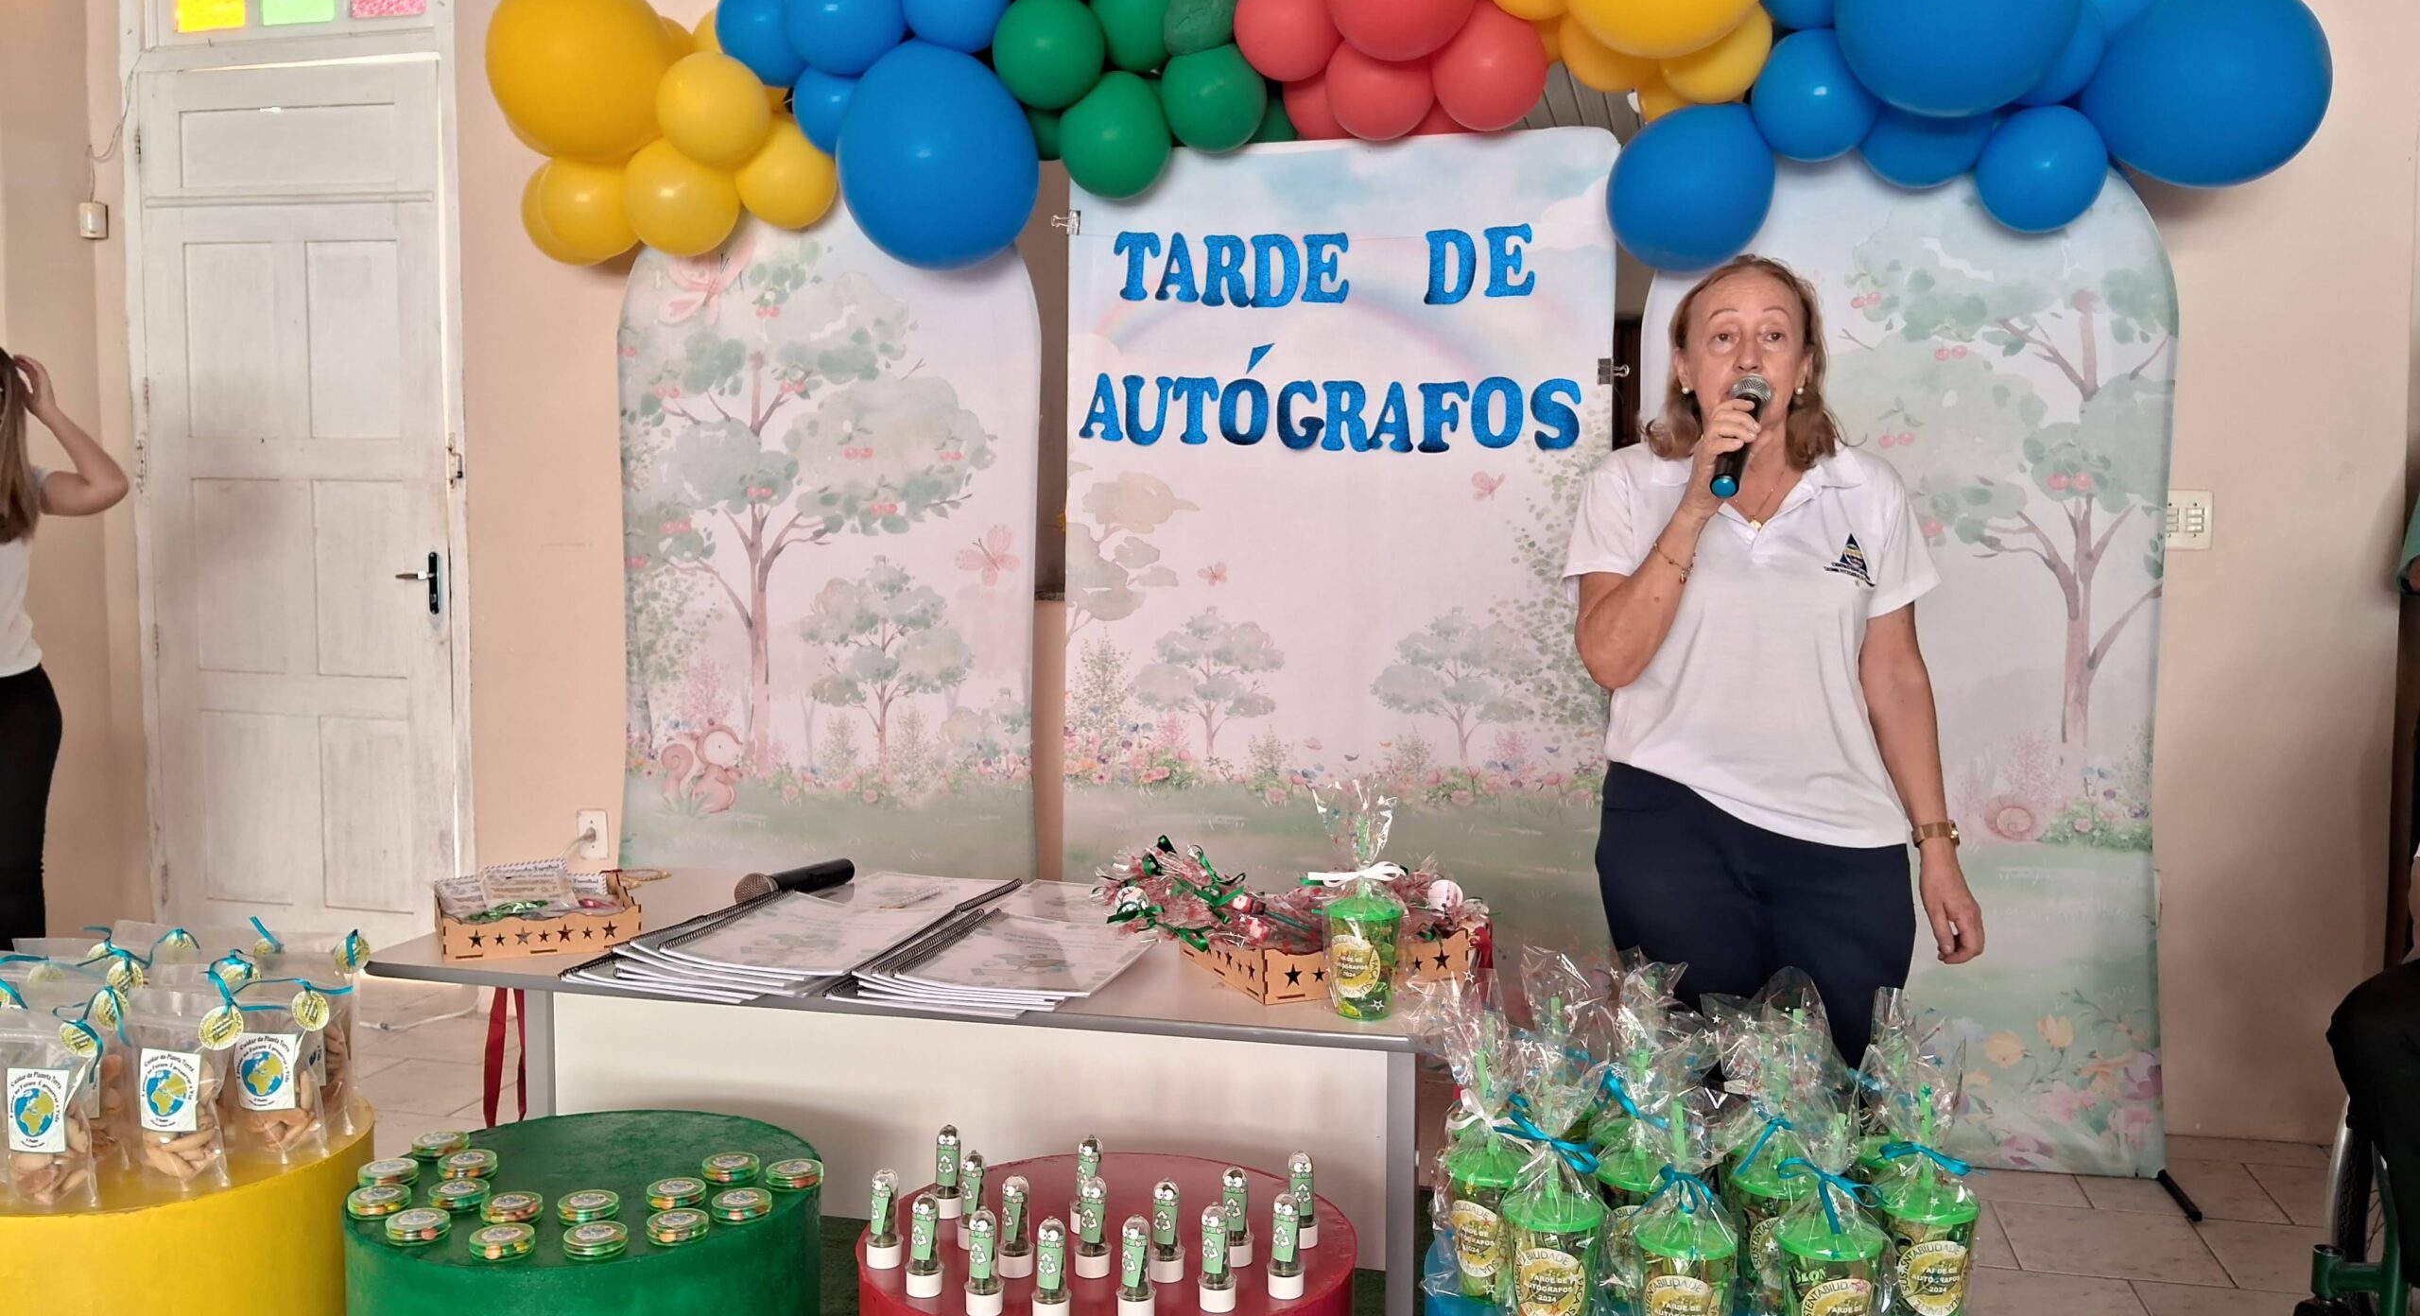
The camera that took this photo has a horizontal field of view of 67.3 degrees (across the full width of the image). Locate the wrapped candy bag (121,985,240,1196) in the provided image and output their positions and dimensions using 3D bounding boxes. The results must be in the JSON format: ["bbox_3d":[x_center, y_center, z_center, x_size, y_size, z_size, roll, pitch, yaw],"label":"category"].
[{"bbox_3d":[-0.975,0.401,1.715,0.100,0.190,0.050,-1,4,-14],"label":"wrapped candy bag"}]

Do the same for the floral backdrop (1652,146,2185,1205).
[{"bbox_3d":[1.334,-0.007,3.556,0.980,2.000,0.050,1,4,11],"label":"floral backdrop"}]

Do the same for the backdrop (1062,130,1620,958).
[{"bbox_3d":[0.252,-0.051,3.845,1.160,2.040,0.050,1,4,15],"label":"backdrop"}]

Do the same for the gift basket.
[{"bbox_3d":[0.103,0.272,2.014,0.275,0.144,0.260,-2,4,-25],"label":"gift basket"}]

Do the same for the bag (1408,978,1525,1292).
[{"bbox_3d":[0.221,0.387,1.487,0.090,0.257,0.085,2,4,18],"label":"bag"}]

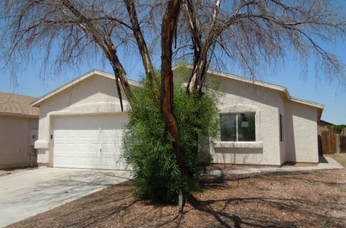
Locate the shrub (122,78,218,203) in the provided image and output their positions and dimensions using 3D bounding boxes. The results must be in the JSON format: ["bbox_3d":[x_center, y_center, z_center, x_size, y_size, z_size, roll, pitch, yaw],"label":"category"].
[{"bbox_3d":[-0.047,0.532,7.132,2.253,2.797,2.000,0,-6,0],"label":"shrub"}]

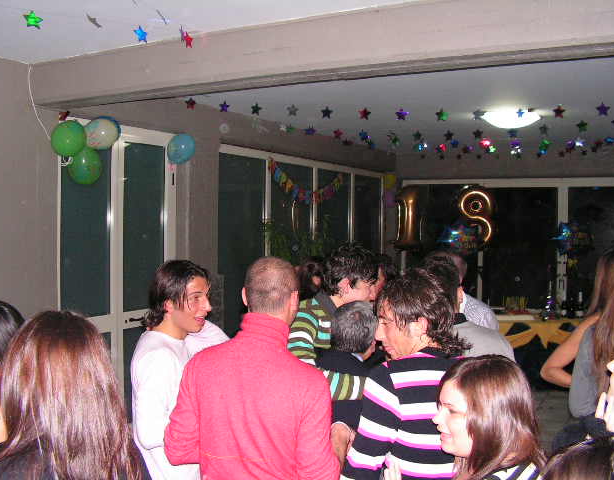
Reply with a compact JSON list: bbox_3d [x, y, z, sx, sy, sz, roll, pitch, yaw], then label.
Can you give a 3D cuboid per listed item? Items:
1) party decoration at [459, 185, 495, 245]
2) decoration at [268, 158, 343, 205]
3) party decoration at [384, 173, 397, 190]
[{"bbox_3d":[1.999,-0.289,7.850,0.450,0.730,0.200,0,1,9],"label":"party decoration"},{"bbox_3d":[0.056,-0.630,7.485,0.060,0.440,1.720,1,1,29],"label":"decoration"},{"bbox_3d":[1.167,-0.817,9.300,0.200,0.245,0.200,0,1,0],"label":"party decoration"}]

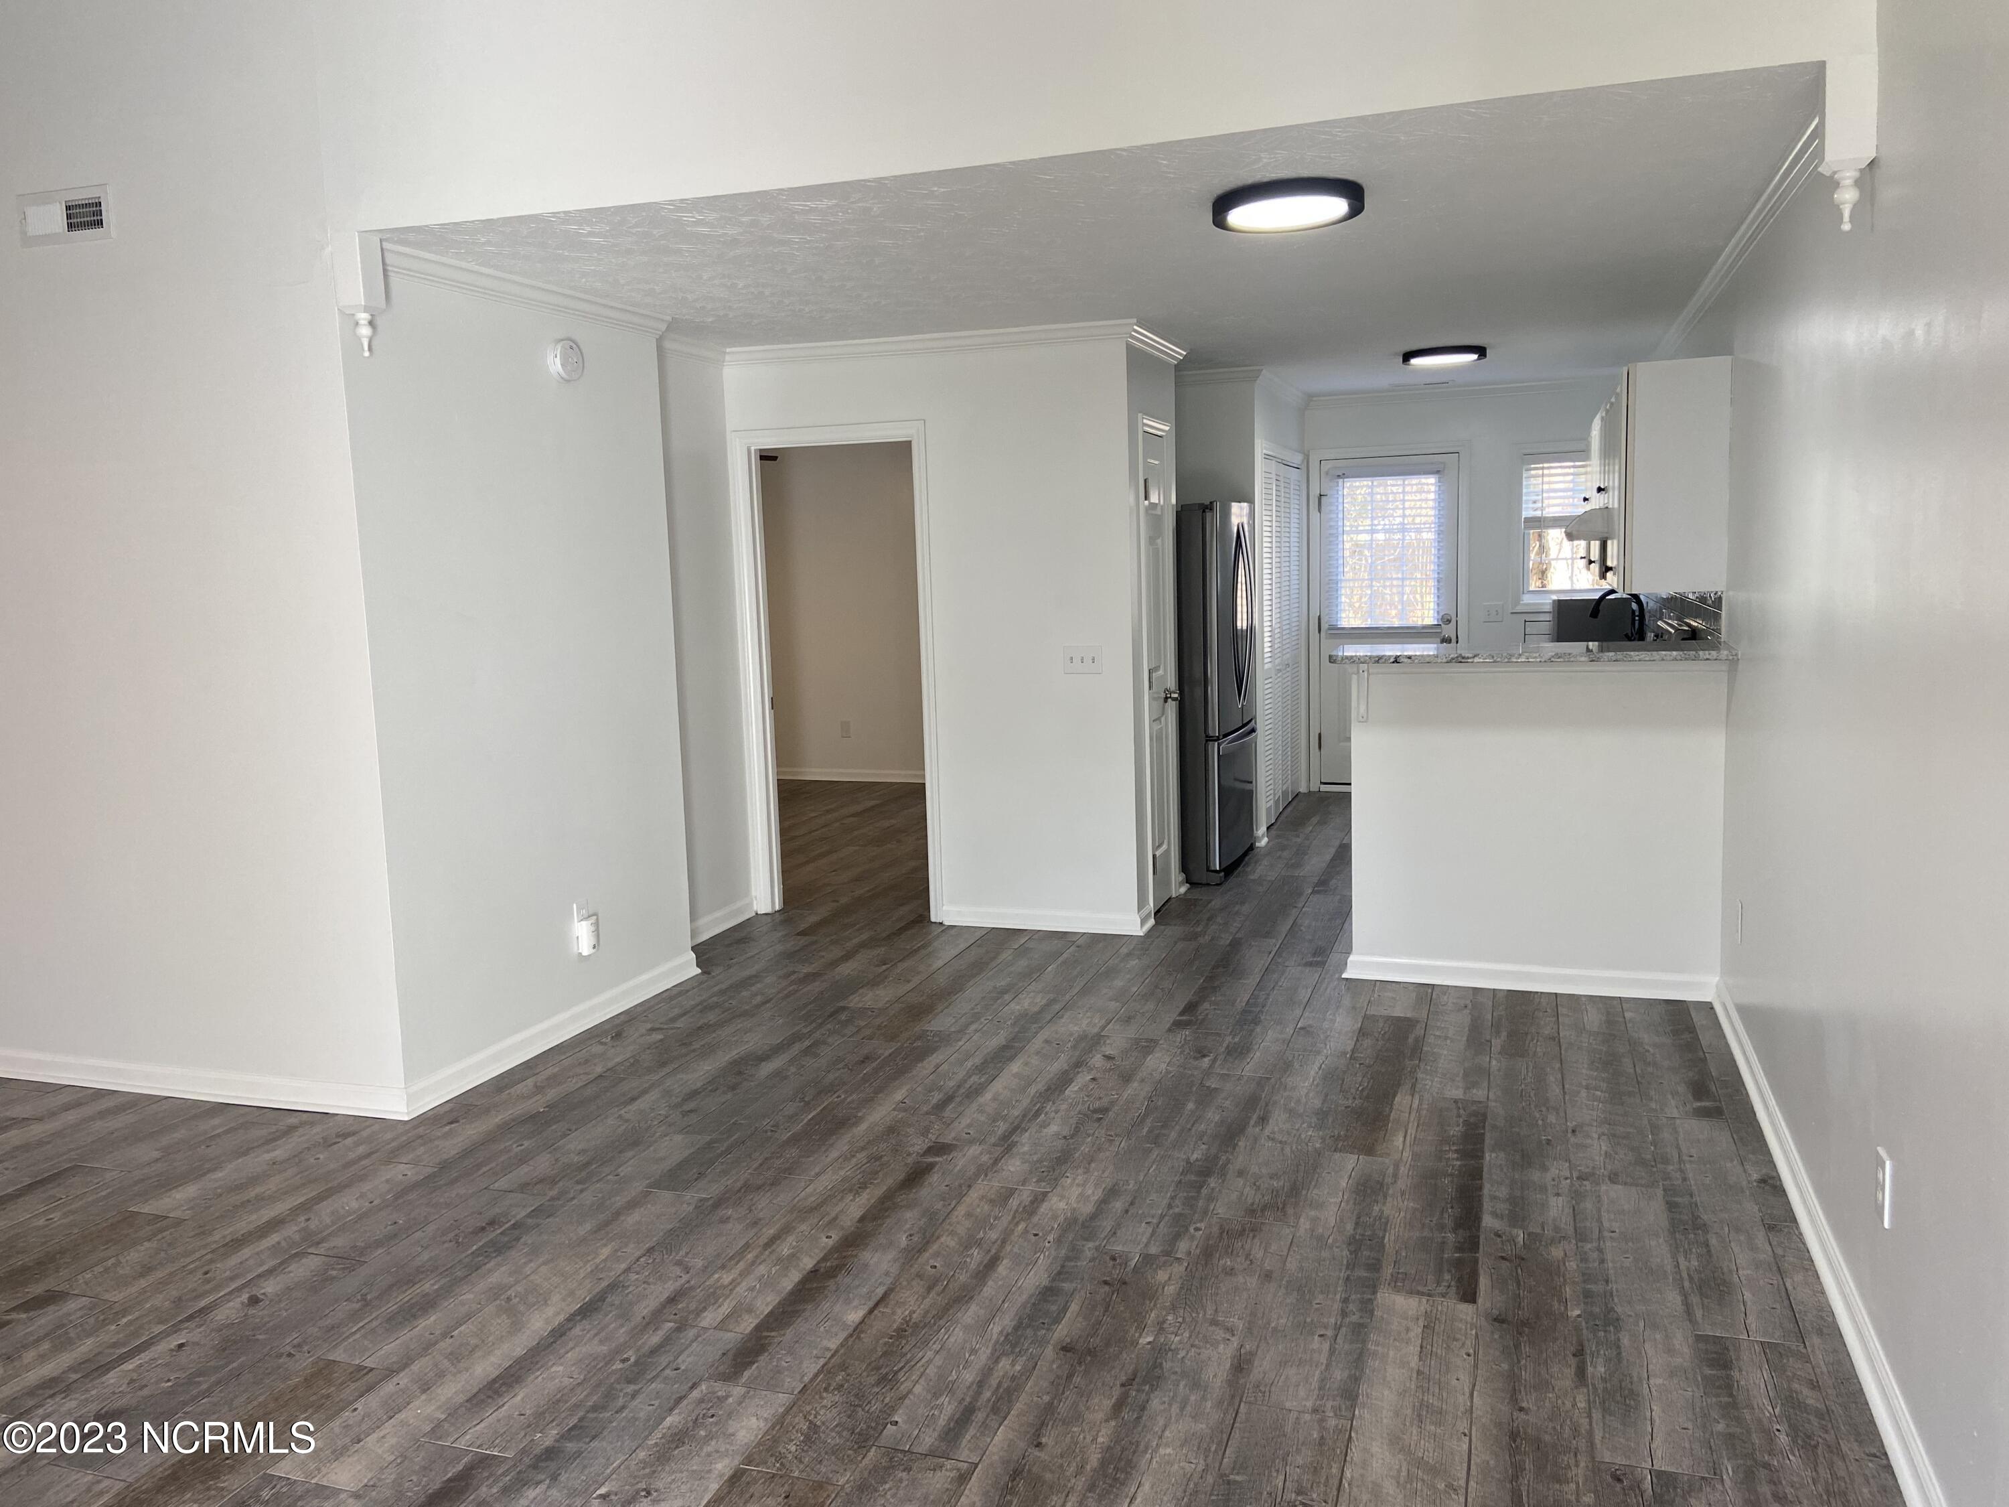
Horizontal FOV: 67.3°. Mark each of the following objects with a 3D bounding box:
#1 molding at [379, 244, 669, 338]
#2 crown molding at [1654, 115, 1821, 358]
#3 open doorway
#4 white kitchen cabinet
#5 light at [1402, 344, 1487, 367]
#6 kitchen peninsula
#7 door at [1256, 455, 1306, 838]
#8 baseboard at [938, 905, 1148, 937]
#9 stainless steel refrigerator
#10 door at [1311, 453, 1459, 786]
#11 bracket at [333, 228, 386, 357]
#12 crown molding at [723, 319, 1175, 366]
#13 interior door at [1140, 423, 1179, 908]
[{"bbox_3d":[-1.467,-1.463,4.854,0.065,0.080,1.530,1,8,19],"label":"molding"},{"bbox_3d":[2.625,-1.674,5.685,0.065,0.075,5.221,1,8,19],"label":"crown molding"},{"bbox_3d":[-0.695,-0.334,6.534,0.885,2.110,0.140,1,8,19],"label":"open doorway"},{"bbox_3d":[2.632,-1.081,6.218,0.345,0.760,2.580,1,8,19],"label":"white kitchen cabinet"},{"bbox_3d":[2.058,-1.855,7.058,0.385,0.052,0.385,1,8,19],"label":"light"},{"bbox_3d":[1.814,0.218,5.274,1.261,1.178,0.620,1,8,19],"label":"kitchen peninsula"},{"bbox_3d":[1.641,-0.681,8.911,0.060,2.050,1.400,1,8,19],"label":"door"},{"bbox_3d":[0.158,0.689,6.265,0.878,0.085,0.022,1,8,19],"label":"baseboard"},{"bbox_3d":[0.801,-0.325,7.500,0.830,1.770,0.920,1,8,19],"label":"stainless steel refrigerator"},{"bbox_3d":[2.337,-0.797,9.241,0.840,2.030,0.060,1,8,19],"label":"door"},{"bbox_3d":[-1.747,-1.240,4.104,0.090,0.325,0.090,1,8,19],"label":"bracket"},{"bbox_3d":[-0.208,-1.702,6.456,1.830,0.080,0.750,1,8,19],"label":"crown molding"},{"bbox_3d":[0.658,-0.344,6.419,0.050,2.020,0.440,1,8,19],"label":"interior door"}]

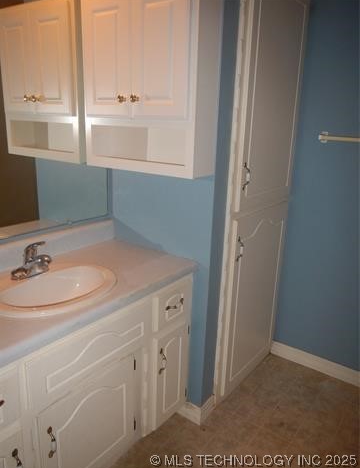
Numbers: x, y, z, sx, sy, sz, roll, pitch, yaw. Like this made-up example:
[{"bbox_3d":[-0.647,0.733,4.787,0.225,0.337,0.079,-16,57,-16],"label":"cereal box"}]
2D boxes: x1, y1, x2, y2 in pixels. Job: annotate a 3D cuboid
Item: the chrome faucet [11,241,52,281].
[{"bbox_3d":[-0.512,0.089,1.399,0.156,0.141,0.150,13,20,34],"label":"chrome faucet"}]

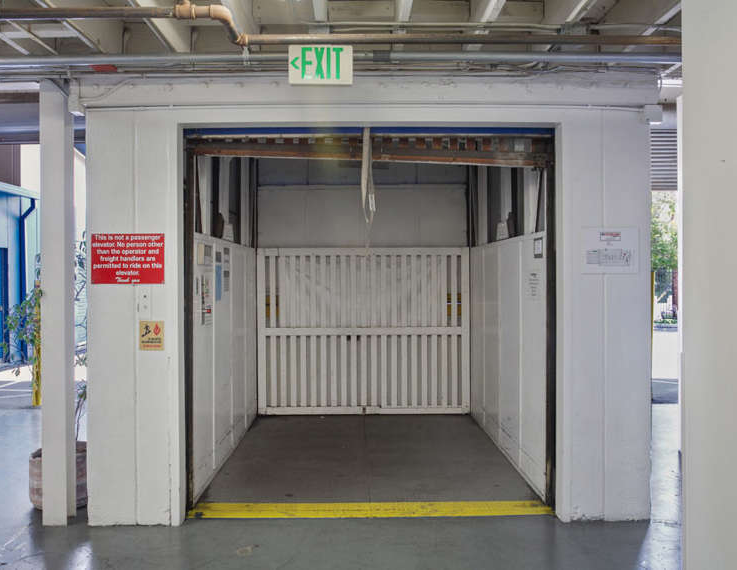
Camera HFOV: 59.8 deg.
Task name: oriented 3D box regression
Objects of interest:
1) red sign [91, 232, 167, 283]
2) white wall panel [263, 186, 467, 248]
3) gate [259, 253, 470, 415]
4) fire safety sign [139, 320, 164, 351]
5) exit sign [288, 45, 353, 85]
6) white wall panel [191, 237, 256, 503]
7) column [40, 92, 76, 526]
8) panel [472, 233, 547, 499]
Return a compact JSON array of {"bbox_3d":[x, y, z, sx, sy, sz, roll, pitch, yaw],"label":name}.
[{"bbox_3d":[-1.442,-0.157,3.847,0.437,0.300,0.010,0,1,-1],"label":"red sign"},{"bbox_3d":[-0.067,-0.735,6.972,2.262,0.678,0.040,0,1,-1],"label":"white wall panel"},{"bbox_3d":[-0.049,0.500,6.887,2.280,1.783,0.060,0,1,-1],"label":"gate"},{"bbox_3d":[-1.305,0.306,3.862,0.148,0.177,0.005,0,1,-1],"label":"fire safety sign"},{"bbox_3d":[-0.232,-1.073,3.147,0.313,0.193,0.045,0,1,-1],"label":"exit sign"},{"bbox_3d":[-1.183,0.529,5.499,0.050,1.789,2.697,0,1,-1],"label":"white wall panel"},{"bbox_3d":[-1.893,0.116,3.920,0.146,2.676,0.135,0,1,-1],"label":"column"},{"bbox_3d":[1.162,0.527,5.559,0.050,1.789,2.697,0,1,-1],"label":"panel"}]

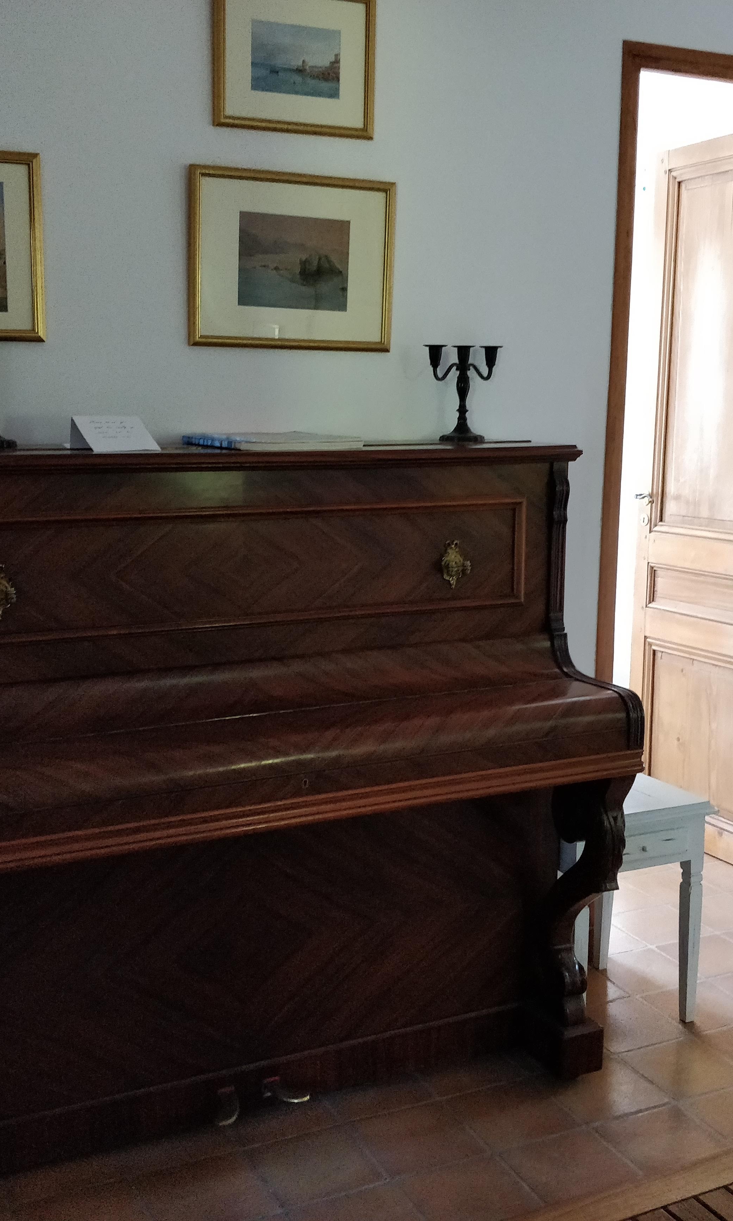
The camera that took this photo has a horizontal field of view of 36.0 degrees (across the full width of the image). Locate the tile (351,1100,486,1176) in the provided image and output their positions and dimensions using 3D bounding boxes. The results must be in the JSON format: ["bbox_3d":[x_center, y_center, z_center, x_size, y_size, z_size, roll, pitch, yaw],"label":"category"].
[{"bbox_3d":[0.097,0.994,2.120,0.195,0.015,0.195,-4,8,-22],"label":"tile"}]

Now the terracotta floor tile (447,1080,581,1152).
[{"bbox_3d":[0.284,0.983,2.188,0.195,0.015,0.195,-4,8,-22],"label":"terracotta floor tile"}]

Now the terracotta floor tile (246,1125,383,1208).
[{"bbox_3d":[-0.094,1.037,2.088,0.202,0.015,0.182,-4,9,-23],"label":"terracotta floor tile"}]

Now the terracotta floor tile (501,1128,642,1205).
[{"bbox_3d":[0.365,1.003,2.014,0.195,0.015,0.195,-4,8,-22],"label":"terracotta floor tile"}]

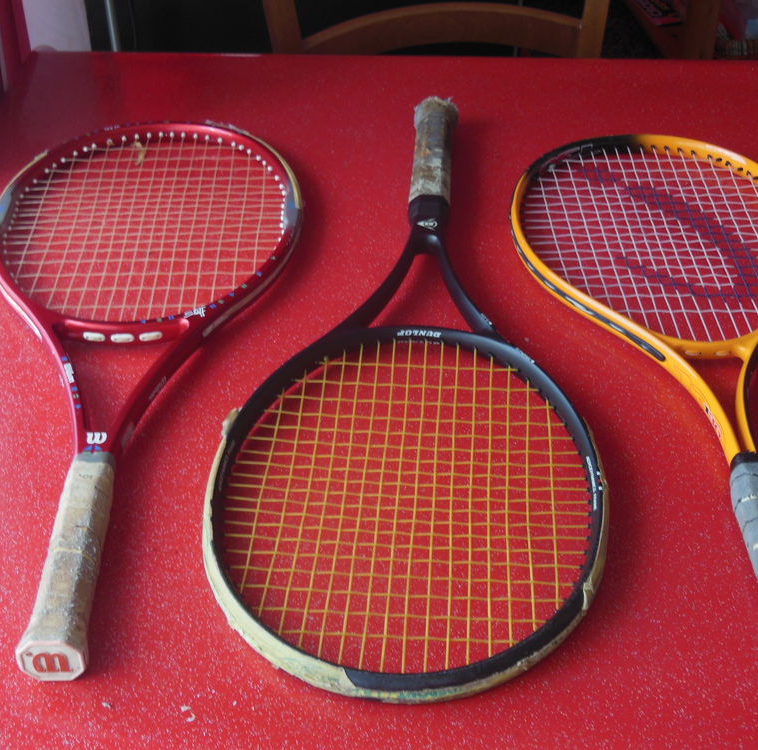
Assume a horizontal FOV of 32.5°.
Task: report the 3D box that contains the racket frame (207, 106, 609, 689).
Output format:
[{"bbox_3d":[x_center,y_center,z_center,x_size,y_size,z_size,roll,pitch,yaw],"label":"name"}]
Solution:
[{"bbox_3d":[0.030,-0.036,1.008,0.269,0.036,0.691,2,38,3],"label":"racket frame"}]

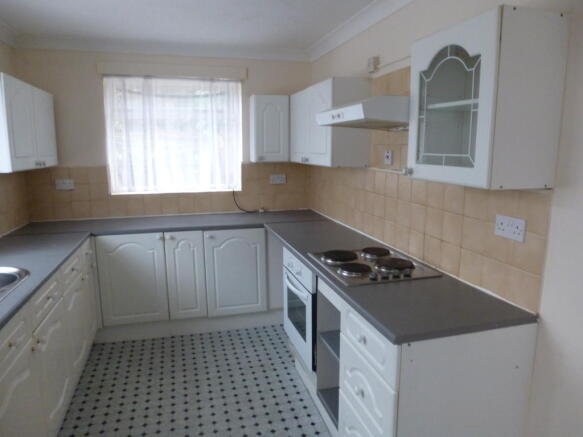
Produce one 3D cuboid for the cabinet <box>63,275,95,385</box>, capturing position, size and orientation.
[{"bbox_3d":[-1.586,0.666,2.454,0.524,0.524,0.503,-3,10,-16],"label":"cabinet"}]

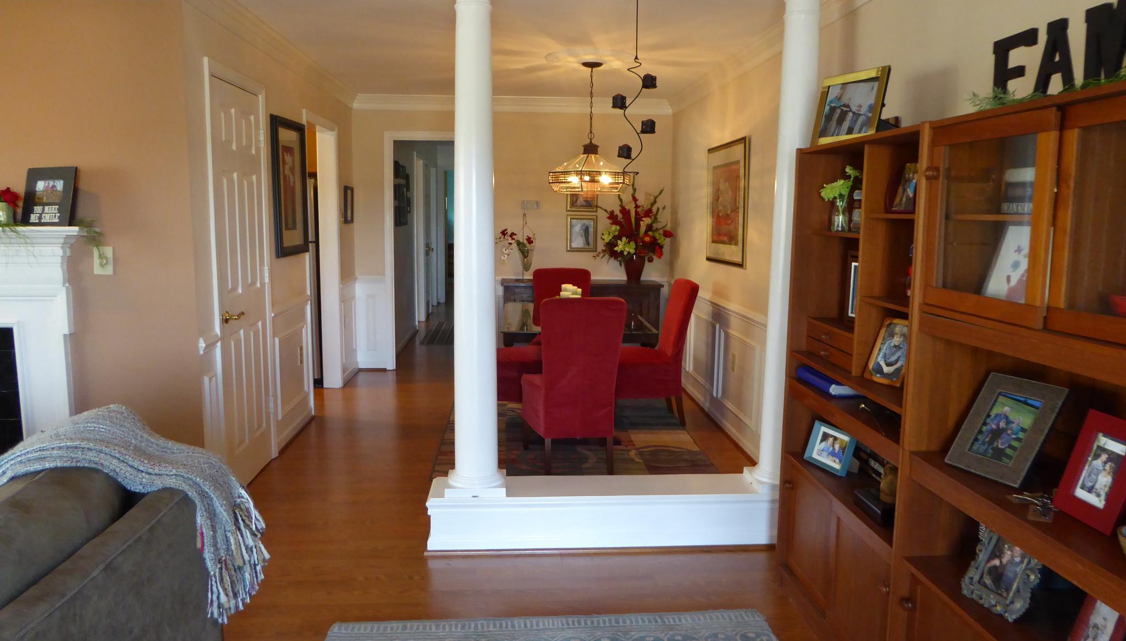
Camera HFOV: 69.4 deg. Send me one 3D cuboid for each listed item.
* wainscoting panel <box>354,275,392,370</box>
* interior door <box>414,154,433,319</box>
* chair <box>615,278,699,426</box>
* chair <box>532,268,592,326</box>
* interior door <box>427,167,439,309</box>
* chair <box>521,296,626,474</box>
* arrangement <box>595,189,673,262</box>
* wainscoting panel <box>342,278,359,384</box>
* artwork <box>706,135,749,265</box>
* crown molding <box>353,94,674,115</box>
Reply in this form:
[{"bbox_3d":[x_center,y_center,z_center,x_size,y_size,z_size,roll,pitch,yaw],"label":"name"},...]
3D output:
[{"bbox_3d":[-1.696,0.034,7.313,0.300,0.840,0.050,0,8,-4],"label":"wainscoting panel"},{"bbox_3d":[-1.821,-0.989,10.465,0.080,2.040,0.850,0,8,-4],"label":"interior door"},{"bbox_3d":[0.560,0.211,5.625,0.640,0.980,0.470,0,8,-4],"label":"chair"},{"bbox_3d":[-0.008,0.120,6.263,0.470,0.980,0.640,0,8,-4],"label":"chair"},{"bbox_3d":[-1.882,-1.162,11.690,0.060,2.040,0.800,0,8,-4],"label":"interior door"},{"bbox_3d":[0.065,0.333,4.655,0.540,1.000,0.630,0,8,-7],"label":"chair"},{"bbox_3d":[0.624,-0.842,7.130,0.660,0.650,0.450,0,8,-4],"label":"arrangement"},{"bbox_3d":[-1.802,0.080,6.958,0.050,0.840,0.720,0,8,-4],"label":"wainscoting panel"},{"bbox_3d":[1.087,-0.775,5.404,0.035,0.790,0.890,0,8,-4],"label":"artwork"},{"bbox_3d":[-0.426,-1.901,7.151,2.810,0.126,0.085,0,8,-4],"label":"crown molding"}]

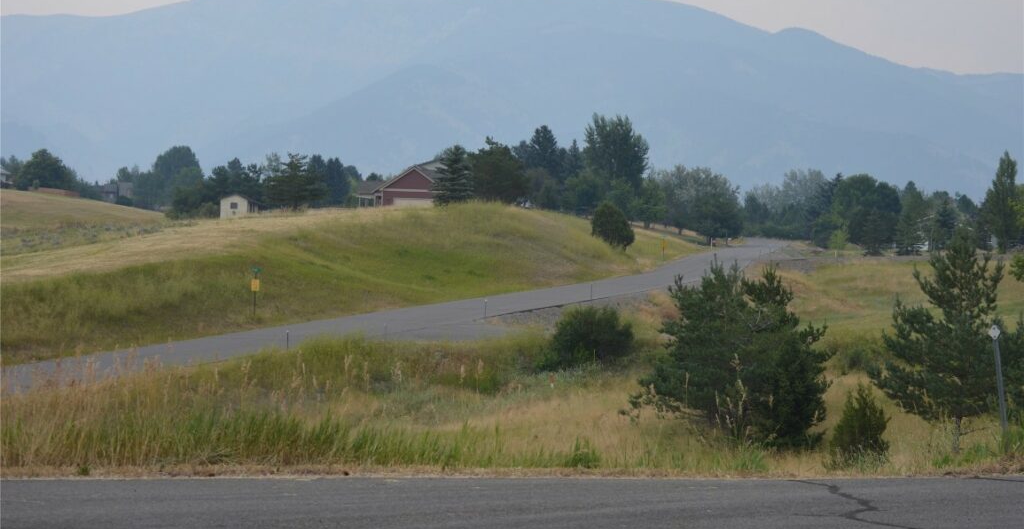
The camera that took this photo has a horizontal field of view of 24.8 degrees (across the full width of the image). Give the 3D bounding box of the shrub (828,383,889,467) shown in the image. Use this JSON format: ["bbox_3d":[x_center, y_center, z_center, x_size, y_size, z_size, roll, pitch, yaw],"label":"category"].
[{"bbox_3d":[3.131,1.442,21.000,0.523,0.757,0.560,0,0,0],"label":"shrub"}]

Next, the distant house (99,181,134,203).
[{"bbox_3d":[-95.035,-17.301,560.000,9.000,5.767,8.500,0,0,0],"label":"distant house"}]

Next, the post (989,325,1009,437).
[{"bbox_3d":[4.497,1.116,21.500,0.120,1.130,0.070,-6,0,0],"label":"post"}]

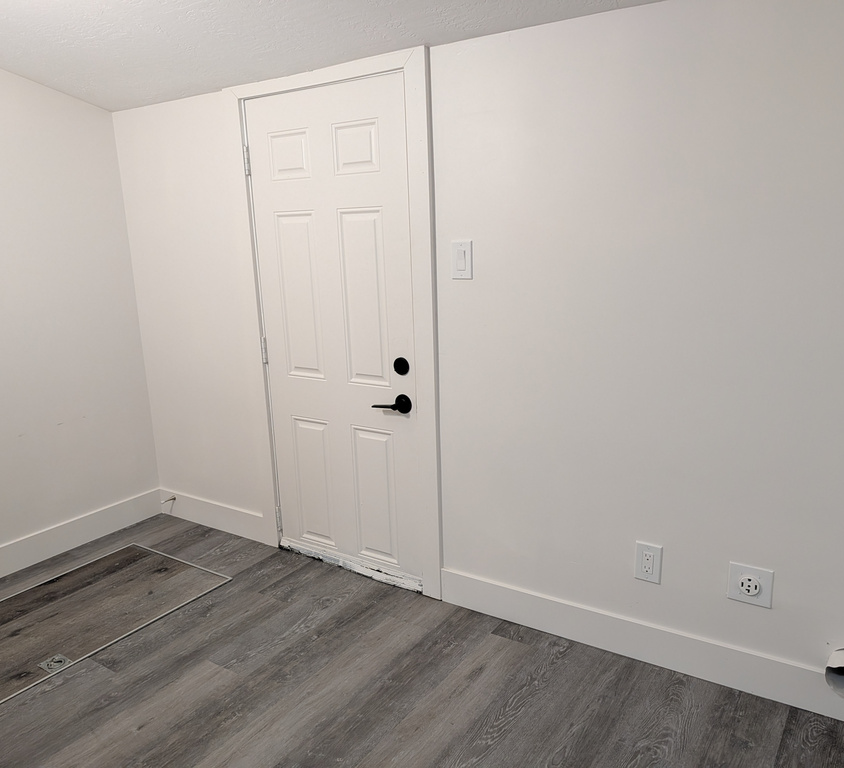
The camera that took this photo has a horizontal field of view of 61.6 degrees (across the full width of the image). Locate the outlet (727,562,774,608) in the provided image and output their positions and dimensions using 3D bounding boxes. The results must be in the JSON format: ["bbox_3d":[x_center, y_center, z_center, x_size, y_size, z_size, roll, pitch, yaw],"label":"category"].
[{"bbox_3d":[0.935,0.573,2.015,0.116,0.114,0.014,6,15,33],"label":"outlet"}]

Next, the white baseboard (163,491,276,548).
[{"bbox_3d":[-0.964,0.613,3.306,0.771,0.132,0.015,6,15,33],"label":"white baseboard"}]

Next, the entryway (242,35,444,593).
[{"bbox_3d":[-0.324,-0.168,2.716,0.746,1.825,0.045,6,15,33],"label":"entryway"}]

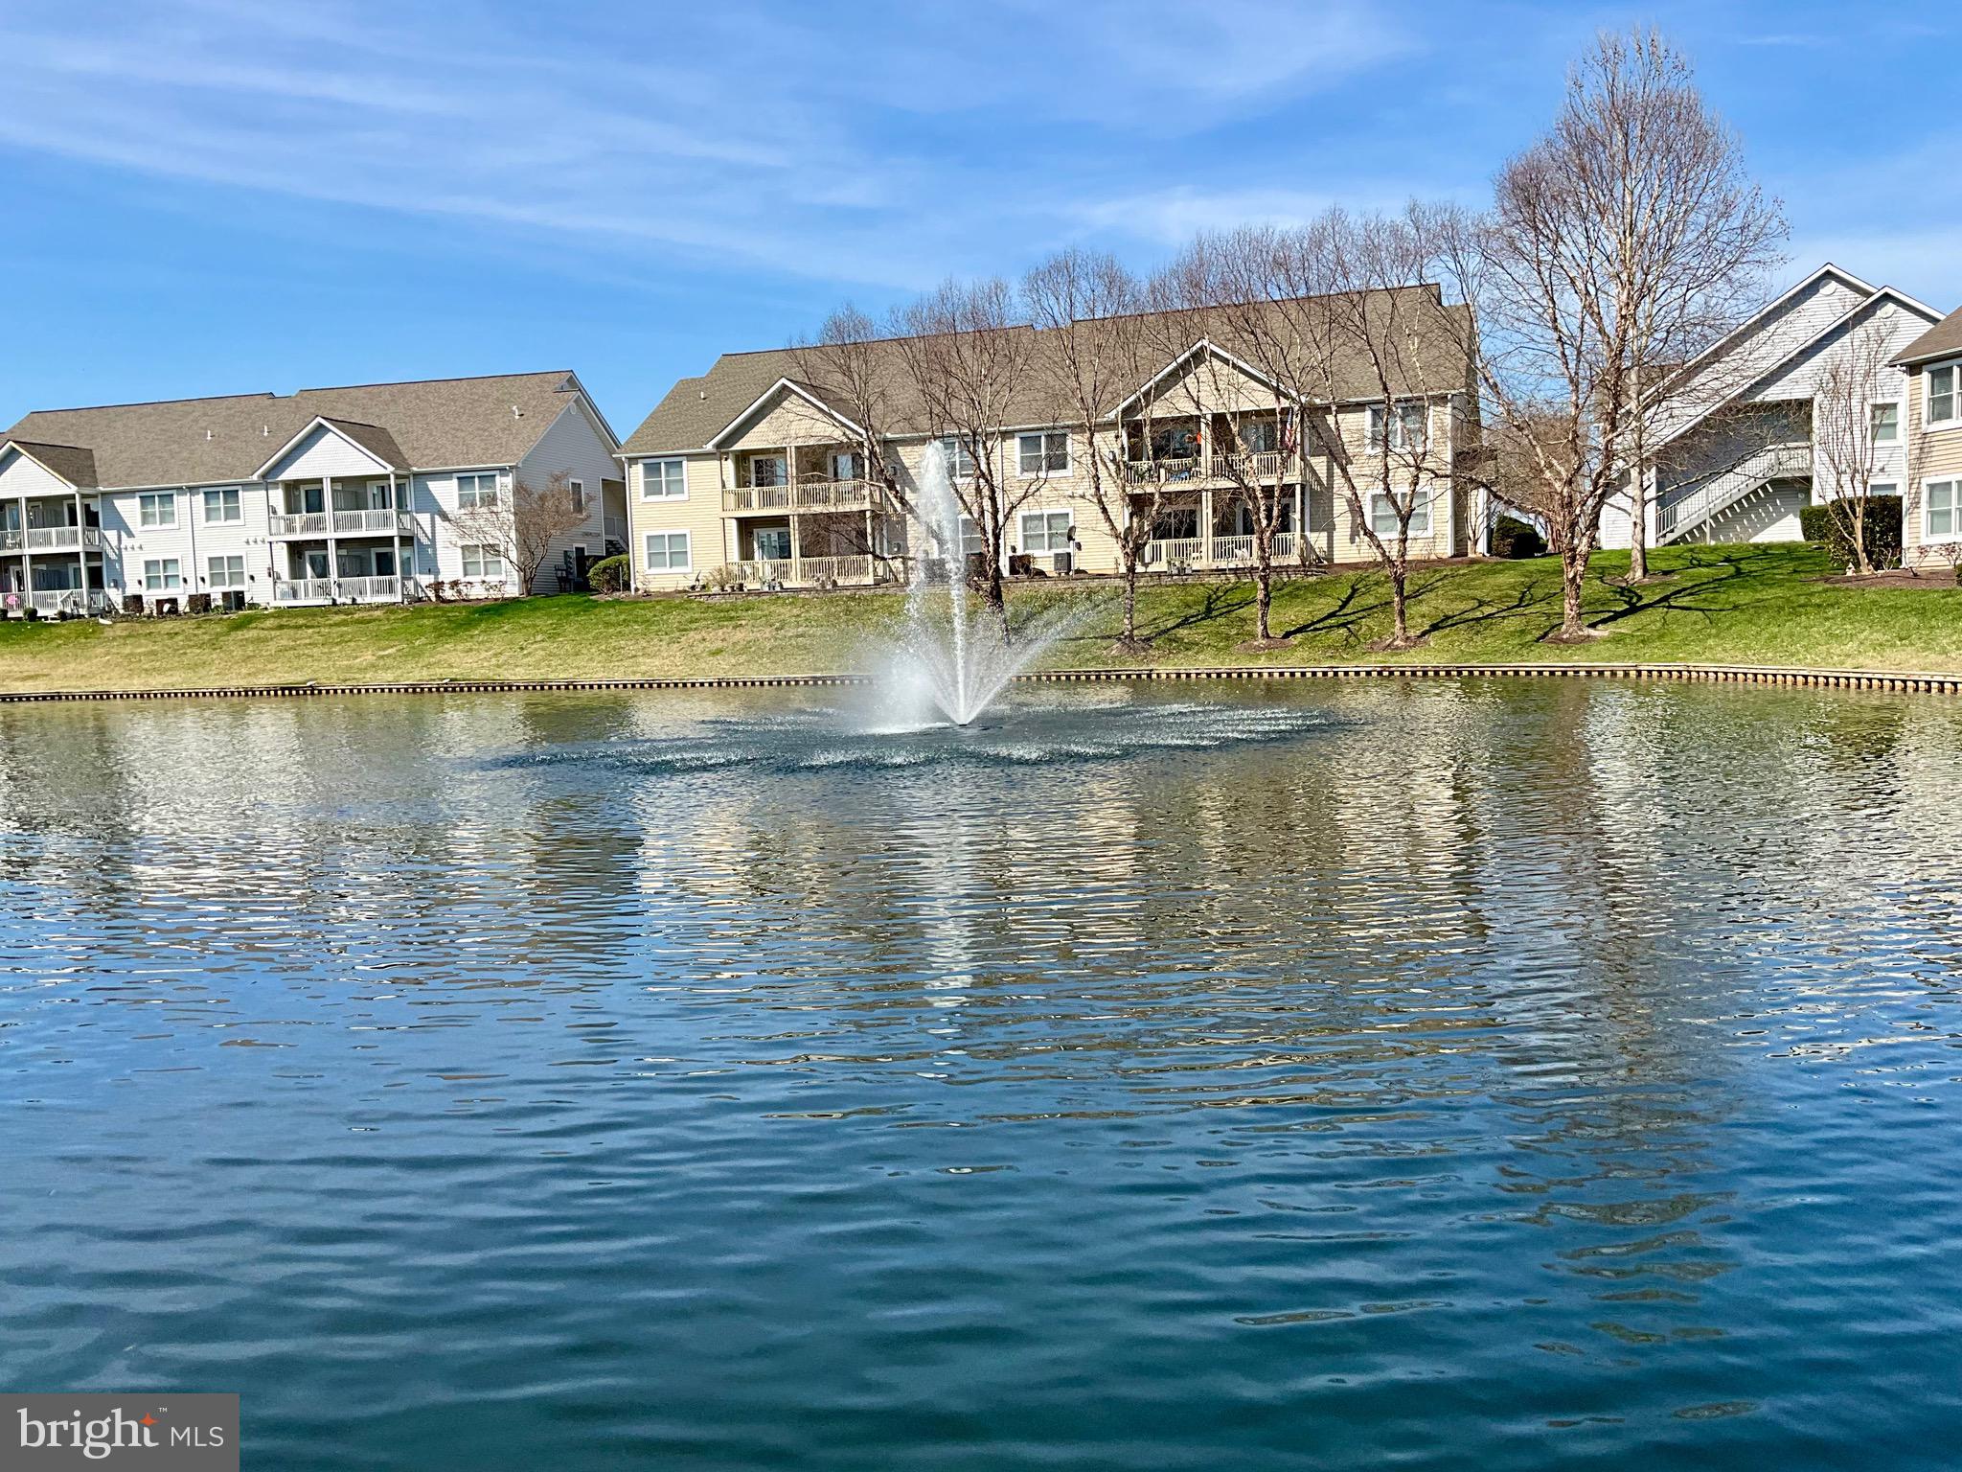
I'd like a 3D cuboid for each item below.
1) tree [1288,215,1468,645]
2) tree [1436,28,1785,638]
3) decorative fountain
[{"bbox_3d":[11.157,-8.704,46.552,4.990,12.280,4.990,-2,4,0],"label":"tree"},{"bbox_3d":[17.337,-11.086,45.288,9.630,16.570,9.630,-2,4,0],"label":"tree"},{"bbox_3d":[-0.014,-2.757,30.009,3.860,5.180,3.860,-2,4,0],"label":"decorative fountain"}]

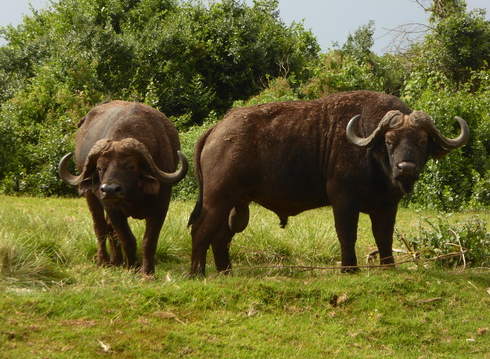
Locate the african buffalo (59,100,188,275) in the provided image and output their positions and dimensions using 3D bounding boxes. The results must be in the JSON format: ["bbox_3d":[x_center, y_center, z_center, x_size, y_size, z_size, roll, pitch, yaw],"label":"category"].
[{"bbox_3d":[-1.040,0.075,23.200,1.030,1.470,2.400,0,2,-9],"label":"african buffalo"}]

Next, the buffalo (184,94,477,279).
[{"bbox_3d":[0.680,0.030,23.400,2.380,1.540,0.880,1,2,20],"label":"buffalo"}]

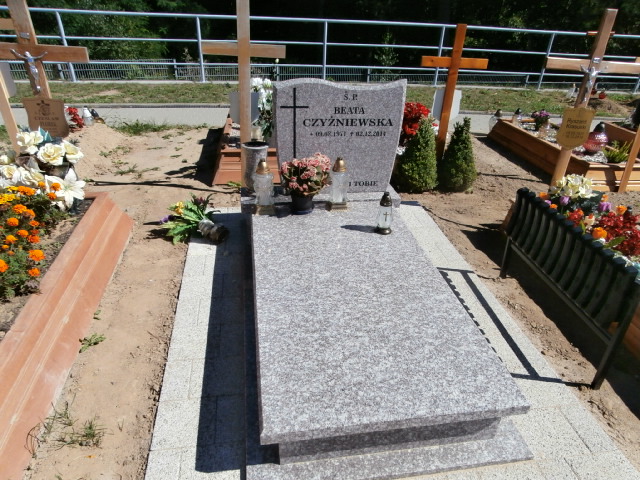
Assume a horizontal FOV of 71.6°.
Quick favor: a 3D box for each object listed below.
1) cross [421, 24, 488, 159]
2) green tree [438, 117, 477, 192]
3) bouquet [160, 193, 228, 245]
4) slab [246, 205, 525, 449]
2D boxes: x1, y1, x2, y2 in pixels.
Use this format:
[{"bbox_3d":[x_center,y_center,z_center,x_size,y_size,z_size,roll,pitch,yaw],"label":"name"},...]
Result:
[{"bbox_3d":[1.064,-1.099,3.614,0.540,1.190,0.080,-3,31,-9],"label":"cross"},{"bbox_3d":[1.140,-0.679,3.528,0.310,0.560,0.310,-3,31,-9],"label":"green tree"},{"bbox_3d":[-0.710,-0.128,2.696,0.395,0.202,0.353,20,34,27],"label":"bouquet"},{"bbox_3d":[0.141,0.193,2.095,0.880,0.046,1.585,-3,31,-9],"label":"slab"}]

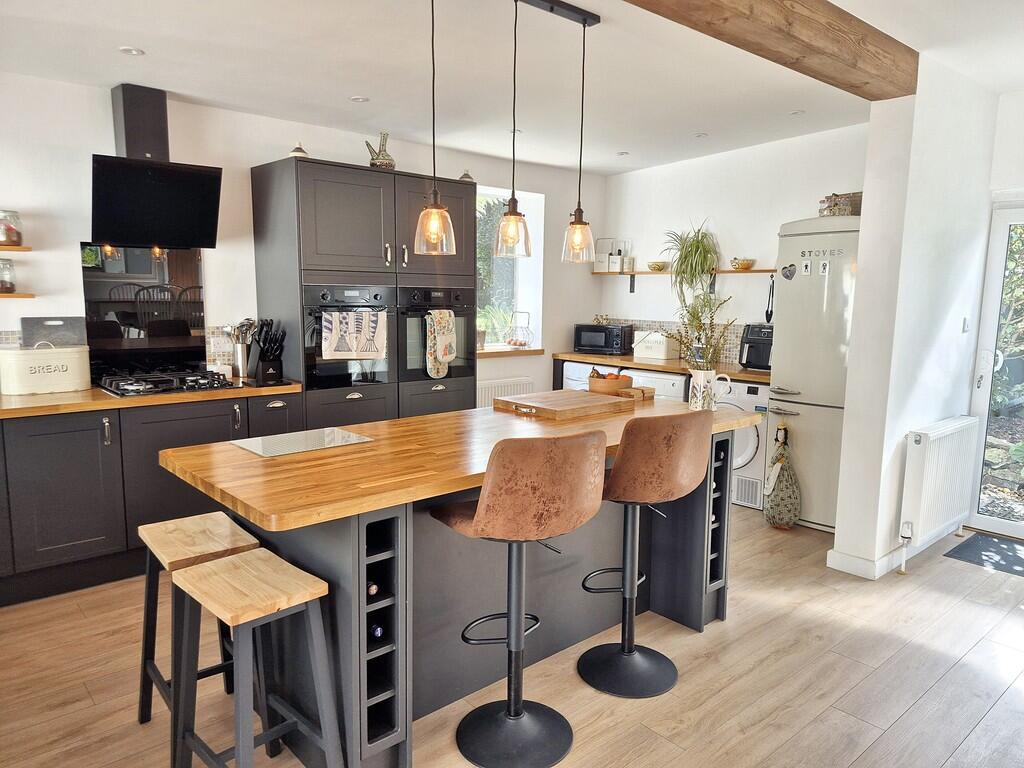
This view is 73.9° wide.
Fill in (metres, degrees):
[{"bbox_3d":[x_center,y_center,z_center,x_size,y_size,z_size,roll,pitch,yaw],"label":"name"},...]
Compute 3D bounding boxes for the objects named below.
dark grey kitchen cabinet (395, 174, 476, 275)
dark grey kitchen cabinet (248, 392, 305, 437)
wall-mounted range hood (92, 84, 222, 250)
[{"bbox_3d":[-0.668,-1.018,4.525,0.630,0.598,0.582,-6,10,-42],"label":"dark grey kitchen cabinet"},{"bbox_3d":[-1.484,0.393,4.036,0.300,0.710,0.570,-5,9,-38],"label":"dark grey kitchen cabinet"},{"bbox_3d":[-1.885,-1.118,3.563,0.600,0.808,0.360,-6,10,-42],"label":"wall-mounted range hood"}]

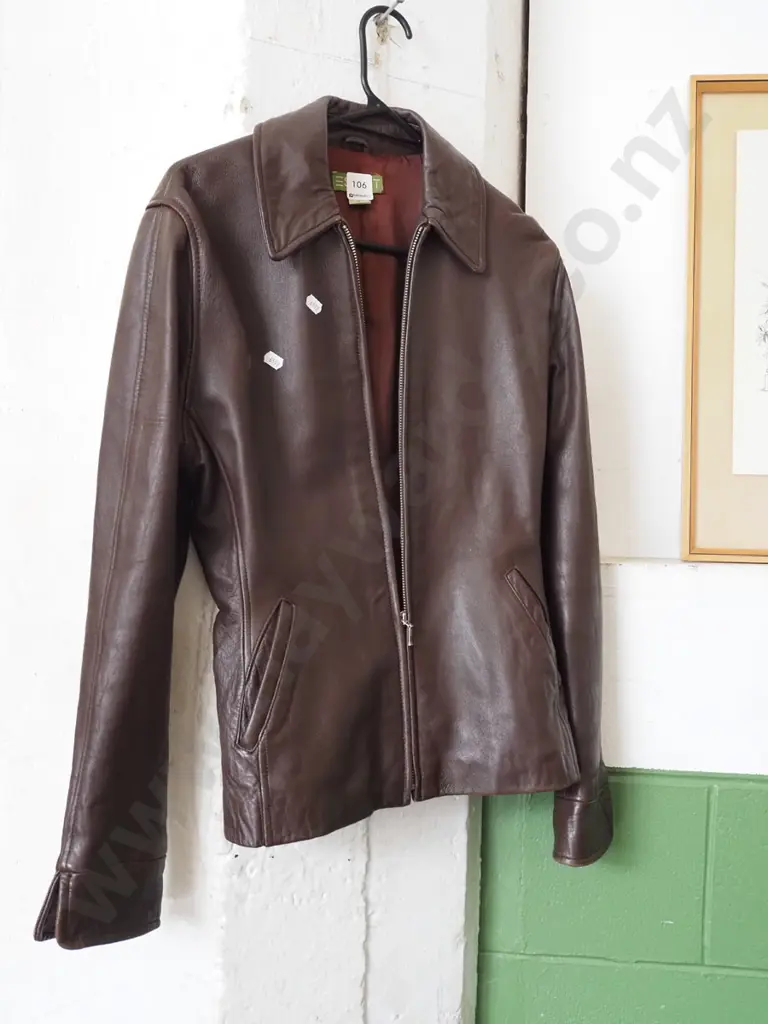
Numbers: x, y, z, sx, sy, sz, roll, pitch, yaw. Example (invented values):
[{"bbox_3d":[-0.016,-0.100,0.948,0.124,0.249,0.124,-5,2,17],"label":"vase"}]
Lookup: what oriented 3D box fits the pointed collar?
[{"bbox_3d":[-0.015,-0.302,0.970,0.210,0.168,0.120,1,1,-22],"label":"pointed collar"}]

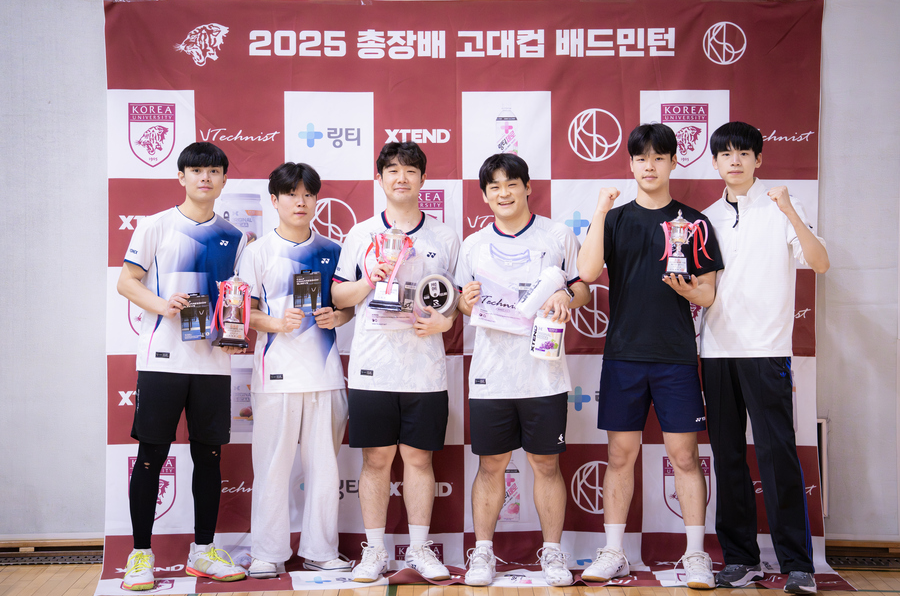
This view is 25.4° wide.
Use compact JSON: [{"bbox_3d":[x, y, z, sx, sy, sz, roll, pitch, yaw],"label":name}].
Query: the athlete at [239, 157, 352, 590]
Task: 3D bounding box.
[{"bbox_3d":[-0.631,0.286,8.168,0.465,1.679,0.416,0,2,-15],"label":"athlete"}]

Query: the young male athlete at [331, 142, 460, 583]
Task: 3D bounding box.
[{"bbox_3d":[-0.222,0.249,8.158,0.535,1.766,0.416,0,2,-6],"label":"young male athlete"}]

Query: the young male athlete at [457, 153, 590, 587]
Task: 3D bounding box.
[{"bbox_3d":[0.298,0.279,8.098,0.544,1.737,0.416,0,2,5],"label":"young male athlete"}]

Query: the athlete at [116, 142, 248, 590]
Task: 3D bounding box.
[{"bbox_3d":[-1.081,0.260,8.049,0.525,1.771,0.416,0,2,-16],"label":"athlete"}]

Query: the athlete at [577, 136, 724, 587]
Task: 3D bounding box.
[{"bbox_3d":[0.794,0.217,8.039,0.594,1.845,0.446,0,2,6],"label":"athlete"}]

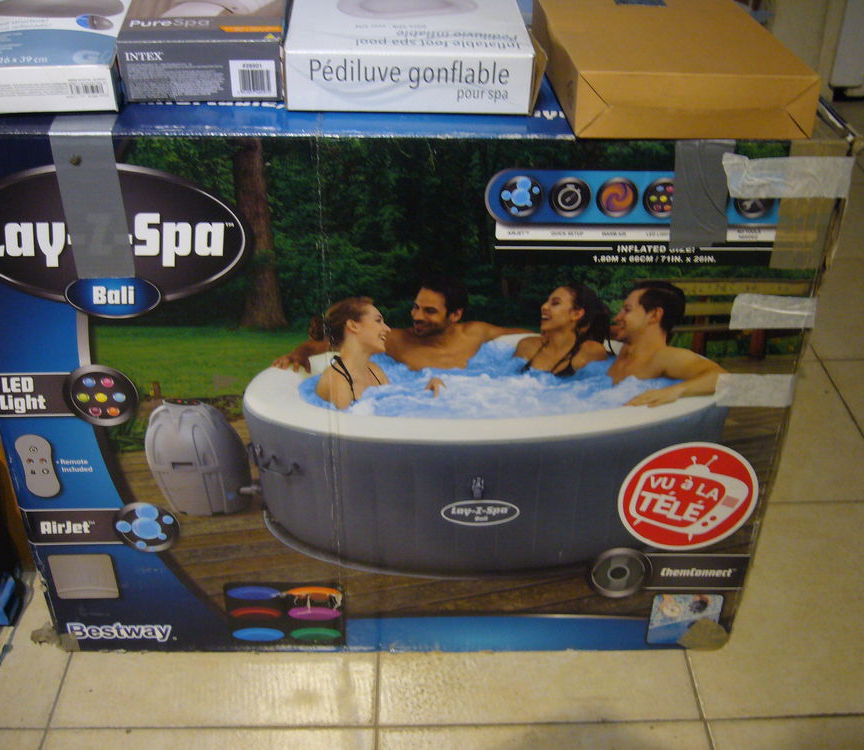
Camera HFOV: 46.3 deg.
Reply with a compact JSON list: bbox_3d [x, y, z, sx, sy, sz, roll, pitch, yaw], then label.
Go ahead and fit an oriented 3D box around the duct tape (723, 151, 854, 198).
[{"bbox_3d":[0.281,-0.158,0.803,0.105,0.038,0.012,0,34,0],"label":"duct tape"}]

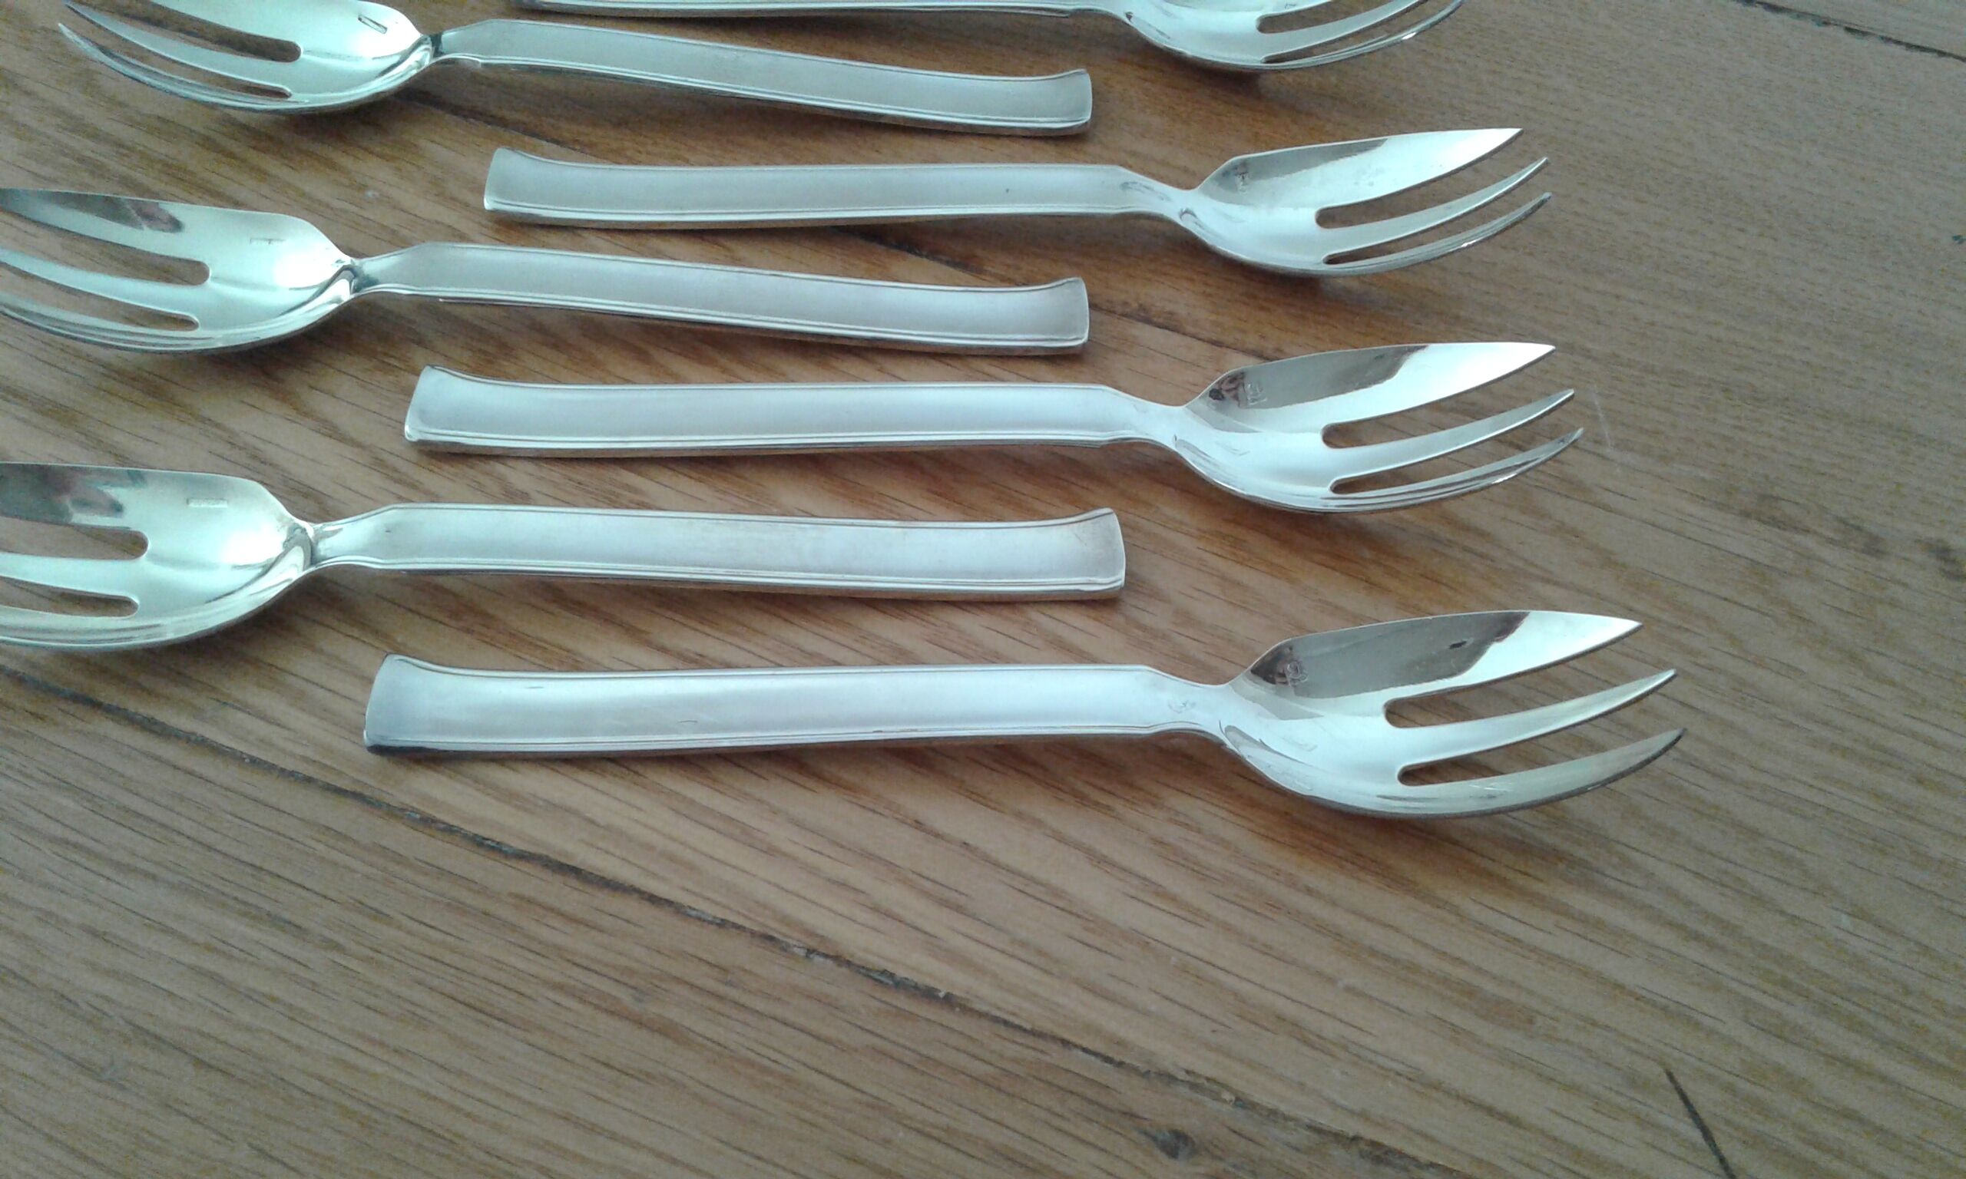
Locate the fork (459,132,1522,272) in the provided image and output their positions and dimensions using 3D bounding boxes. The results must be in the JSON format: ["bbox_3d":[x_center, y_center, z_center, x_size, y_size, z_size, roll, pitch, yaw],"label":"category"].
[{"bbox_3d":[0.003,-0.061,0.245,0.157,0.020,0.026,3,58,-1],"label":"fork"}]

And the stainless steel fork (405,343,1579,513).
[{"bbox_3d":[0.000,-0.025,0.222,0.157,0.020,0.026,3,58,-1],"label":"stainless steel fork"}]

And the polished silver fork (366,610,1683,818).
[{"bbox_3d":[0.003,0.013,0.199,0.157,0.020,0.026,2,58,-2],"label":"polished silver fork"}]

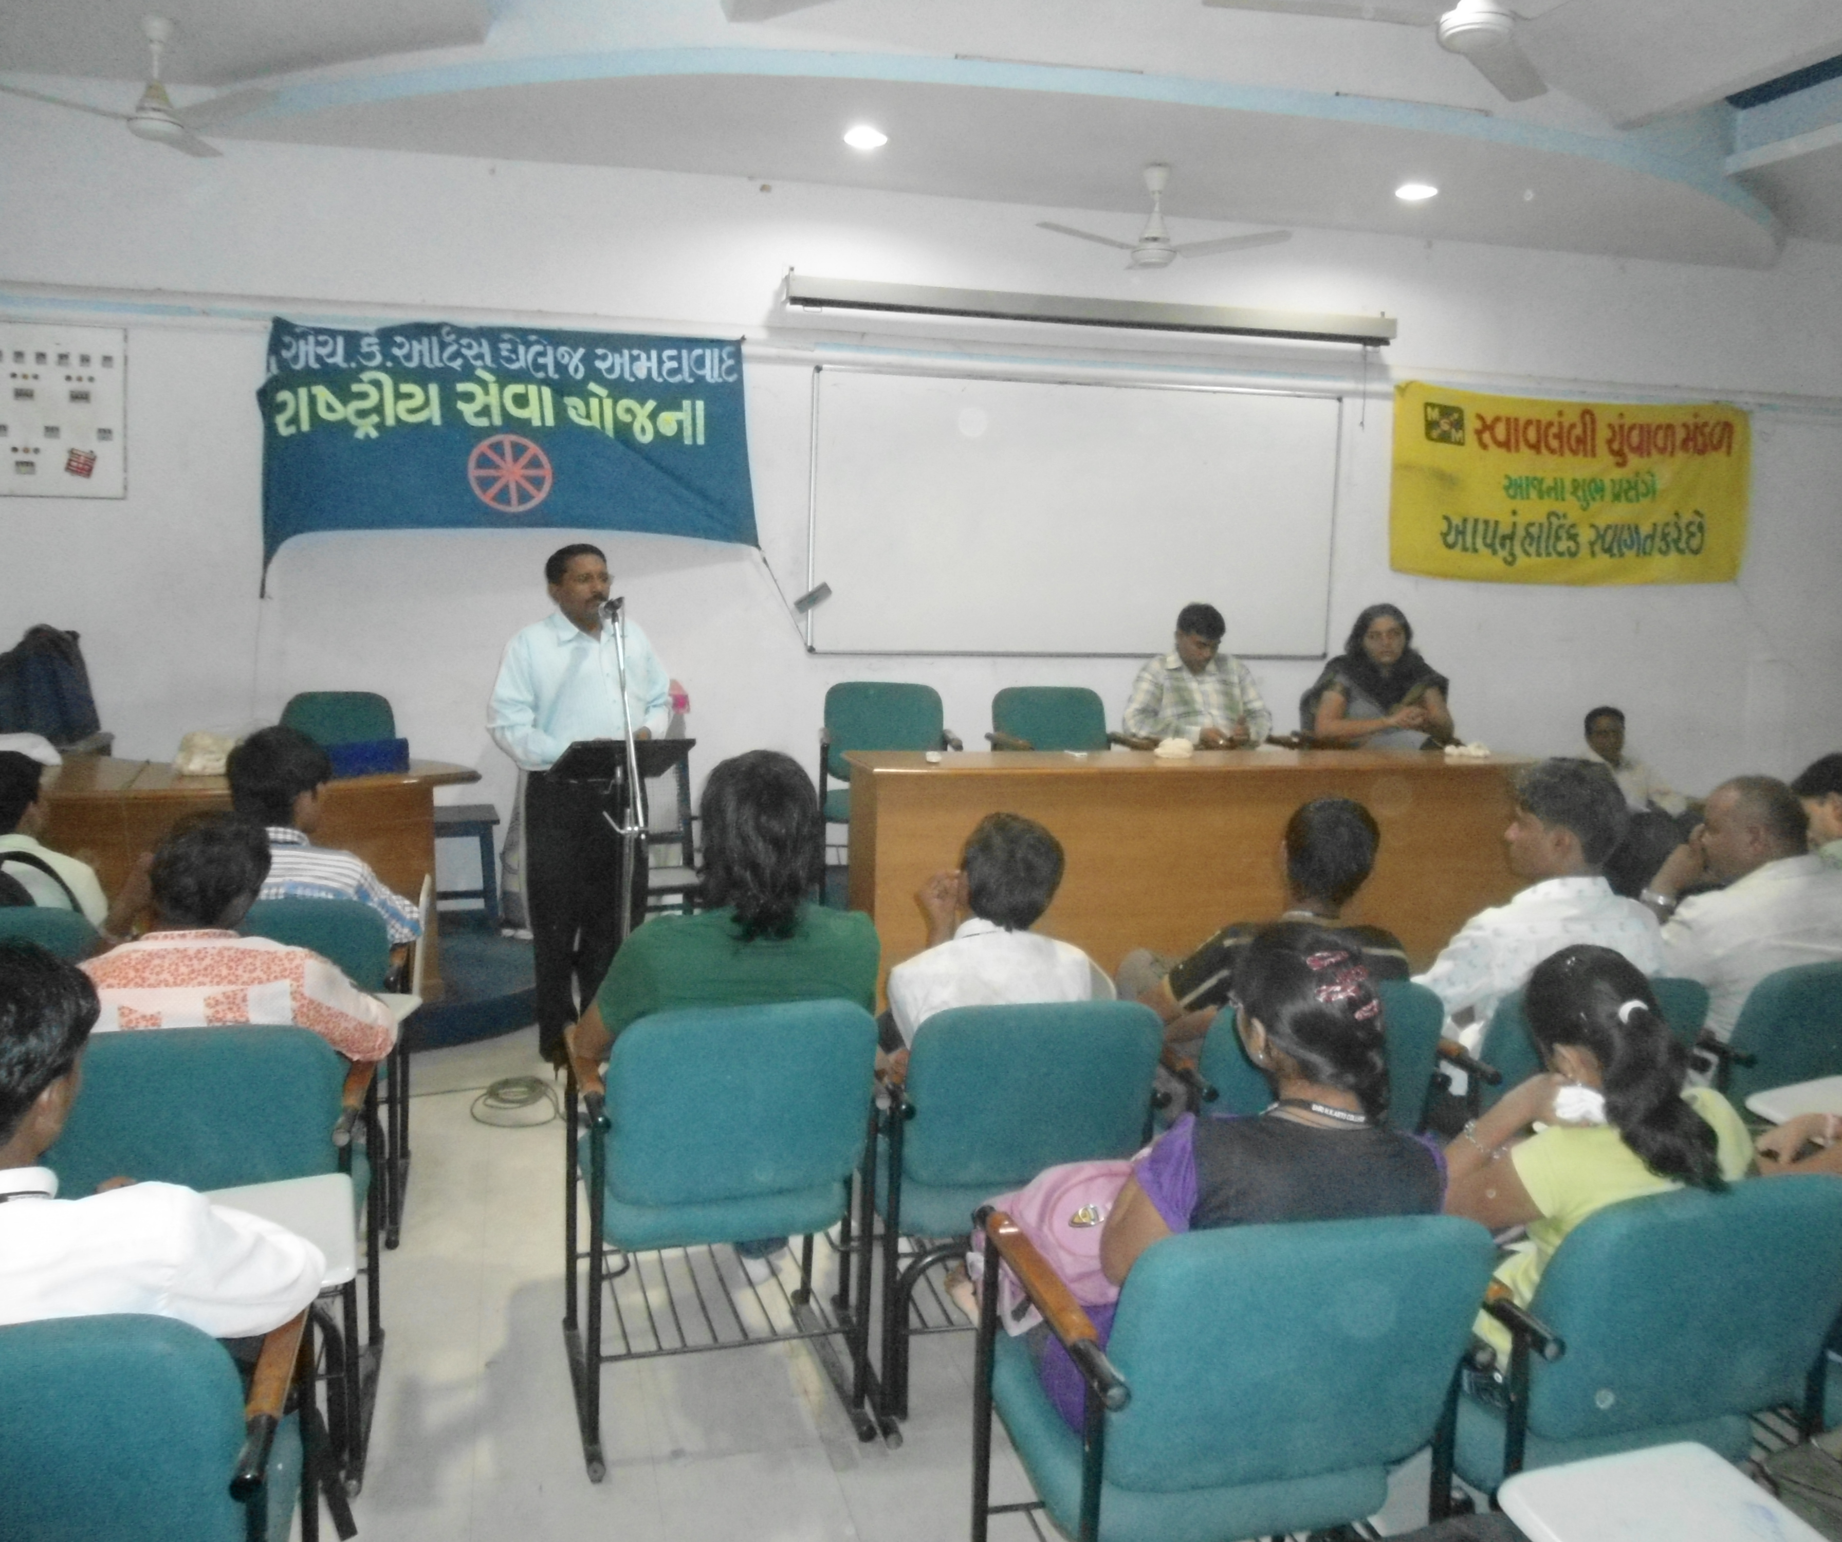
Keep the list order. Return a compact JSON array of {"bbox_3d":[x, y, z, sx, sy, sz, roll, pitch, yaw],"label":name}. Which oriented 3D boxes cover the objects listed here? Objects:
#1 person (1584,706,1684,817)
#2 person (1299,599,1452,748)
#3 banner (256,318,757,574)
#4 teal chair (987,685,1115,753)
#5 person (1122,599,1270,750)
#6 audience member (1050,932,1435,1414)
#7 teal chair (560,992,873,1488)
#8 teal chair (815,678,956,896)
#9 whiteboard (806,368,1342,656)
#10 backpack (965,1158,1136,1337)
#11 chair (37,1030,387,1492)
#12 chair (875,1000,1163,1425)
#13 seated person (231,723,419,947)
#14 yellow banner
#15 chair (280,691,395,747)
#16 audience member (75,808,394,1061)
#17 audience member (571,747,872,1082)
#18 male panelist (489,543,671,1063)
[{"bbox_3d":[3.144,0.296,6.908,0.580,1.140,0.750,0,5,-5],"label":"person"},{"bbox_3d":[1.781,-0.065,6.055,0.620,1.170,0.750,0,5,-12],"label":"person"},{"bbox_3d":[-1.643,-1.307,6.286,1.970,1.020,0.040,0,6,-14],"label":"banner"},{"bbox_3d":[0.496,0.120,5.802,0.550,0.830,0.640,0,5,-14],"label":"teal chair"},{"bbox_3d":[1.032,-0.053,5.842,0.600,1.160,0.750,0,5,-10],"label":"person"},{"bbox_3d":[0.367,0.712,2.157,0.520,1.100,0.700,0,6,-13],"label":"audience member"},{"bbox_3d":[-0.387,0.766,2.897,0.530,0.810,0.660,-1,5,-16],"label":"teal chair"},{"bbox_3d":[-0.138,0.095,5.672,0.560,0.820,0.620,1,6,-3],"label":"teal chair"},{"bbox_3d":[0.734,-1.127,6.961,2.496,1.216,0.030,0,5,-14],"label":"whiteboard"},{"bbox_3d":[0.211,0.640,2.140,0.320,0.280,0.220,4,6,22],"label":"backpack"},{"bbox_3d":[-1.257,0.767,2.711,0.550,0.800,0.630,0,6,-16],"label":"chair"},{"bbox_3d":[0.126,0.764,3.007,0.530,0.810,0.660,0,5,-14],"label":"chair"},{"bbox_3d":[-1.536,0.476,3.847,0.540,1.190,0.780,0,5,-8],"label":"seated person"},{"bbox_3d":[3.197,-1.379,7.524,1.991,0.890,0.030,0,6,-14],"label":"yellow banner"},{"bbox_3d":[-2.184,0.136,5.788,0.540,0.860,0.600,-1,6,-17],"label":"chair"},{"bbox_3d":[-1.237,0.602,2.854,0.550,1.100,0.720,0,6,-14],"label":"audience member"},{"bbox_3d":[-0.403,0.549,3.062,0.600,1.200,0.720,0,6,-16],"label":"audience member"},{"bbox_3d":[-1.118,0.116,5.042,0.540,1.700,0.400,-3,6,-34],"label":"male panelist"}]

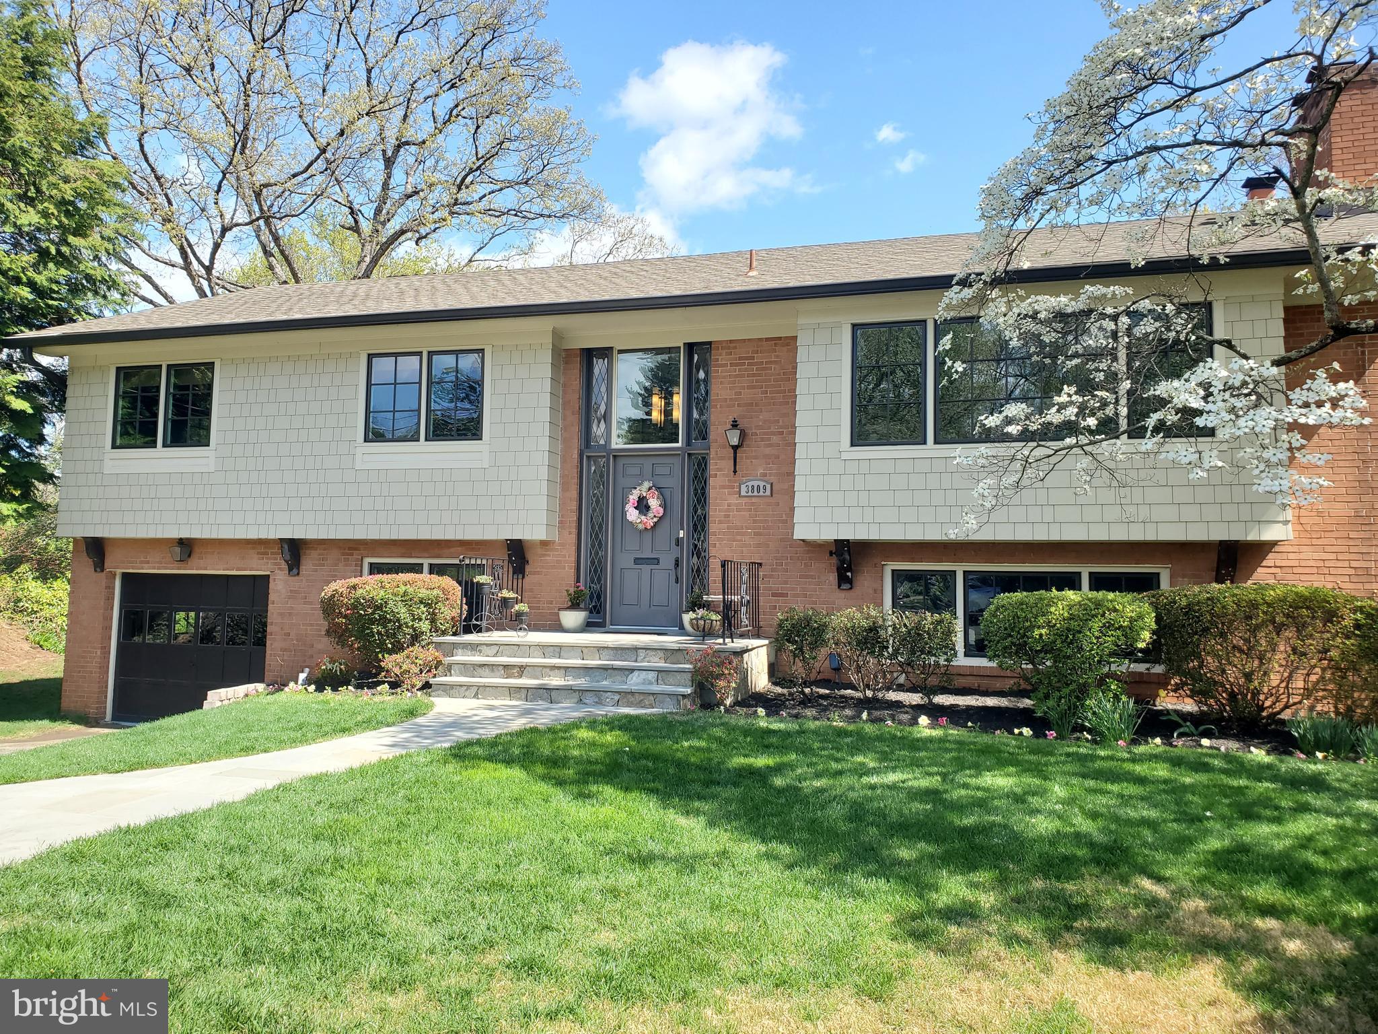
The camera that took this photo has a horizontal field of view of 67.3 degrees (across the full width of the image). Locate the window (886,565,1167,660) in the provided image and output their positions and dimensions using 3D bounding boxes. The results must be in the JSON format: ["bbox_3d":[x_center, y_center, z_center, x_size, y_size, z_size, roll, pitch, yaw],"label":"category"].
[{"bbox_3d":[3.498,1.036,10.878,2.849,1.060,0.120,0,-5,16],"label":"window"}]

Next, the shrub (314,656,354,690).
[{"bbox_3d":[-4.112,1.806,11.977,0.442,0.382,0.424,0,-5,15],"label":"shrub"}]

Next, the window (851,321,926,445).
[{"bbox_3d":[2.152,-1.424,11.116,0.787,1.330,0.100,0,-5,16],"label":"window"}]

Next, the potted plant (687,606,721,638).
[{"bbox_3d":[0.166,1.127,10.947,0.340,0.345,0.340,1,-4,0],"label":"potted plant"}]

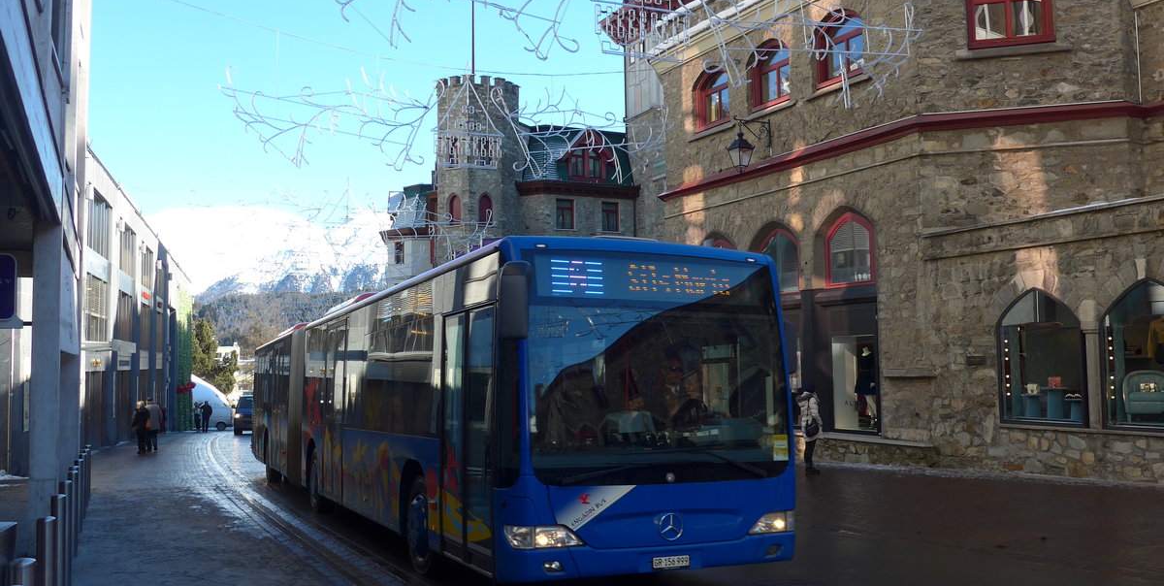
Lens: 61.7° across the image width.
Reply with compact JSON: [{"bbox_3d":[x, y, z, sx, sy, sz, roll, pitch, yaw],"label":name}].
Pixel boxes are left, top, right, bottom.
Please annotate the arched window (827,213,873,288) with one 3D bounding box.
[{"bbox_3d":[5.537,-0.889,20.075,0.150,1.476,1.398,1,-5,-29],"label":"arched window"}]

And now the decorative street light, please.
[{"bbox_3d":[3.773,-3.233,21.497,1.040,1.248,0.450,1,-5,-29],"label":"decorative street light"}]

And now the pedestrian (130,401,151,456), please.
[{"bbox_3d":[-14.102,4.307,31.261,0.550,1.706,0.420,1,-5,-28],"label":"pedestrian"}]

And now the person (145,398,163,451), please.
[{"bbox_3d":[-14.065,4.341,32.026,0.550,1.795,0.420,1,-4,-22],"label":"person"}]

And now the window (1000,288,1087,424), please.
[{"bbox_3d":[7.636,1.090,16.246,0.150,2.259,1.645,1,-5,-28],"label":"window"}]

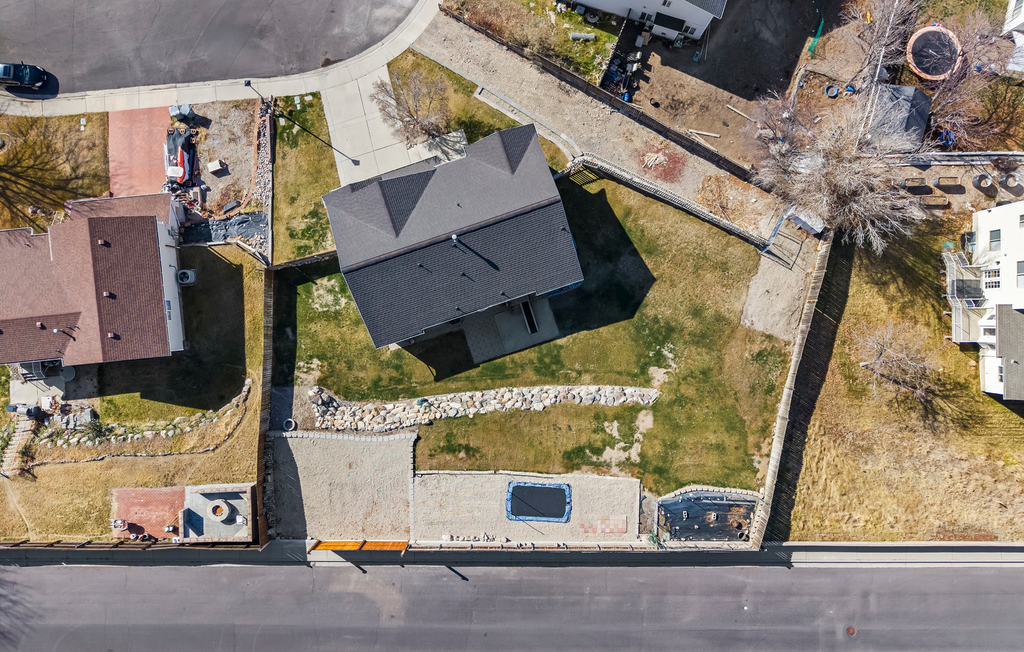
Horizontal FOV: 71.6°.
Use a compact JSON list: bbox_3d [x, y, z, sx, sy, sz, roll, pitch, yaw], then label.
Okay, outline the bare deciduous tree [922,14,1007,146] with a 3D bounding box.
[{"bbox_3d":[31.200,-16.700,49.100,5.300,6.600,7.400,0,90,0],"label":"bare deciduous tree"}]

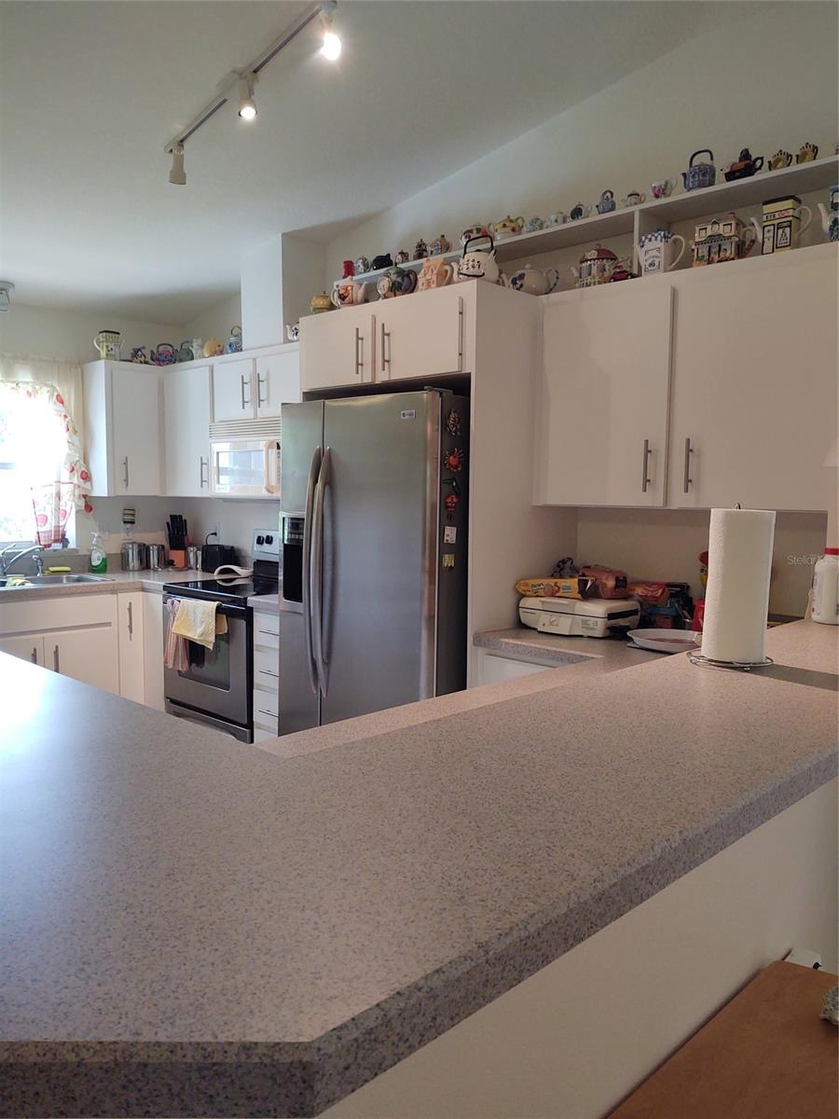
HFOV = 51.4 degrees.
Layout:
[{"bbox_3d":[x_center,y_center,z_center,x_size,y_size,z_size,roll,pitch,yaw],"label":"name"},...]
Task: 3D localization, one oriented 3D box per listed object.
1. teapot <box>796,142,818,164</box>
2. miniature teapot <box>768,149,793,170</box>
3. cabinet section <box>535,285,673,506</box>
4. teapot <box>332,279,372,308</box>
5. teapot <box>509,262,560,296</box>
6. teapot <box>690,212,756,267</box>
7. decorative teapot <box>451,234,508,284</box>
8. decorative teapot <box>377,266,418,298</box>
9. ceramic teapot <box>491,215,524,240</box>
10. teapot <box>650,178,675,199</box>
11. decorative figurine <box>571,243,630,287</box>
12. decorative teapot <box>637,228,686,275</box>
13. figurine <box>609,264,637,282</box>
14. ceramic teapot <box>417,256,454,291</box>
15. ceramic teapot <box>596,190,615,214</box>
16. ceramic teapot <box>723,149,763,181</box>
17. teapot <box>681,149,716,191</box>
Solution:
[{"bbox_3d":[1.194,-1.240,2.692,0.075,0.091,0.048,5,6,44],"label":"teapot"},{"bbox_3d":[1.142,-1.252,2.763,0.083,0.086,0.050,5,6,43],"label":"miniature teapot"},{"bbox_3d":[0.723,-0.560,3.158,0.550,0.737,0.311,5,7,45],"label":"cabinet section"},{"bbox_3d":[-0.272,-1.083,3.595,0.170,0.150,0.110,1,5,8],"label":"teapot"},{"bbox_3d":[0.444,-1.065,3.368,0.200,0.167,0.130,1,4,7],"label":"teapot"},{"bbox_3d":[0.985,-1.032,2.833,0.215,0.193,0.120,5,6,44],"label":"teapot"},{"bbox_3d":[0.208,-1.067,3.157,0.205,0.195,0.150,4,6,37],"label":"decorative teapot"},{"bbox_3d":[-0.081,-1.072,3.419,0.190,0.158,0.125,4,6,36],"label":"decorative teapot"},{"bbox_3d":[0.356,-1.332,3.522,0.165,0.112,0.100,5,6,43],"label":"ceramic teapot"},{"bbox_3d":[0.844,-1.275,3.033,0.095,0.102,0.065,5,6,44],"label":"teapot"},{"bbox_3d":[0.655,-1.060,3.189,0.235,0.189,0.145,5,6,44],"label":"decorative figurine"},{"bbox_3d":[0.825,-1.037,2.978,0.185,0.171,0.080,5,6,43],"label":"decorative teapot"},{"bbox_3d":[0.712,-0.994,3.048,0.105,0.072,0.050,5,6,43],"label":"figurine"},{"bbox_3d":[0.058,-1.057,3.271,0.155,0.157,0.090,5,6,44],"label":"ceramic teapot"},{"bbox_3d":[0.682,-1.299,3.206,0.088,0.103,0.060,4,6,41],"label":"ceramic teapot"},{"bbox_3d":[1.050,-1.270,2.830,0.135,0.127,0.075,5,6,44],"label":"ceramic teapot"},{"bbox_3d":[0.951,-1.308,2.961,0.125,0.162,0.090,4,6,38],"label":"teapot"}]

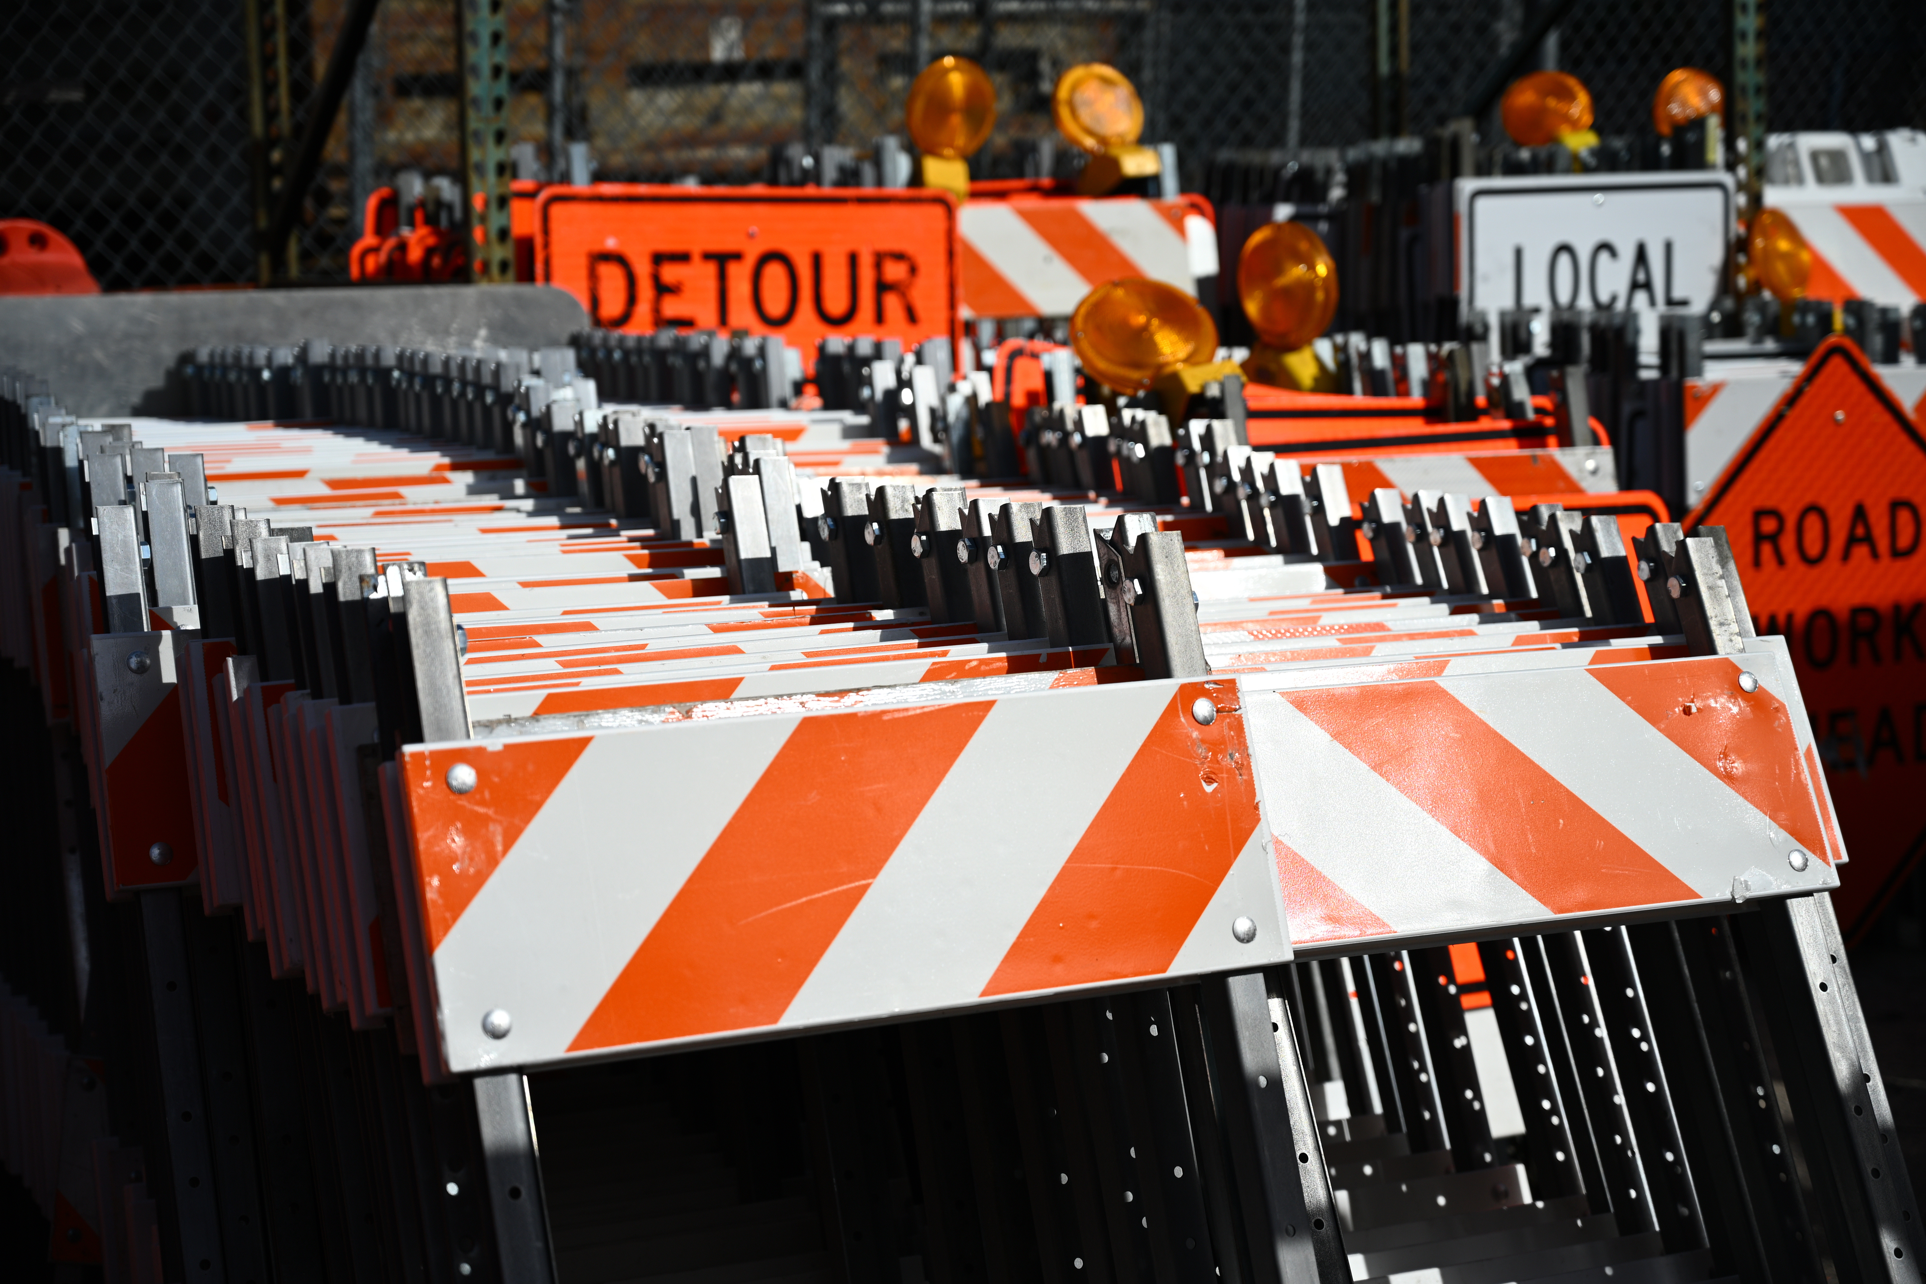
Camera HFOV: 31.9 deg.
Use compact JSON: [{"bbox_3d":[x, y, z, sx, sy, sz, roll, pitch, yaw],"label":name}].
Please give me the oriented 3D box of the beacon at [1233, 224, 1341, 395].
[{"bbox_3d":[0.456,-0.429,4.702,0.105,0.320,0.184,-12,14,-43],"label":"beacon"}]

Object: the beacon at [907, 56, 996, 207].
[{"bbox_3d":[-0.019,-0.881,5.990,0.184,0.320,0.105,-5,10,-30],"label":"beacon"}]

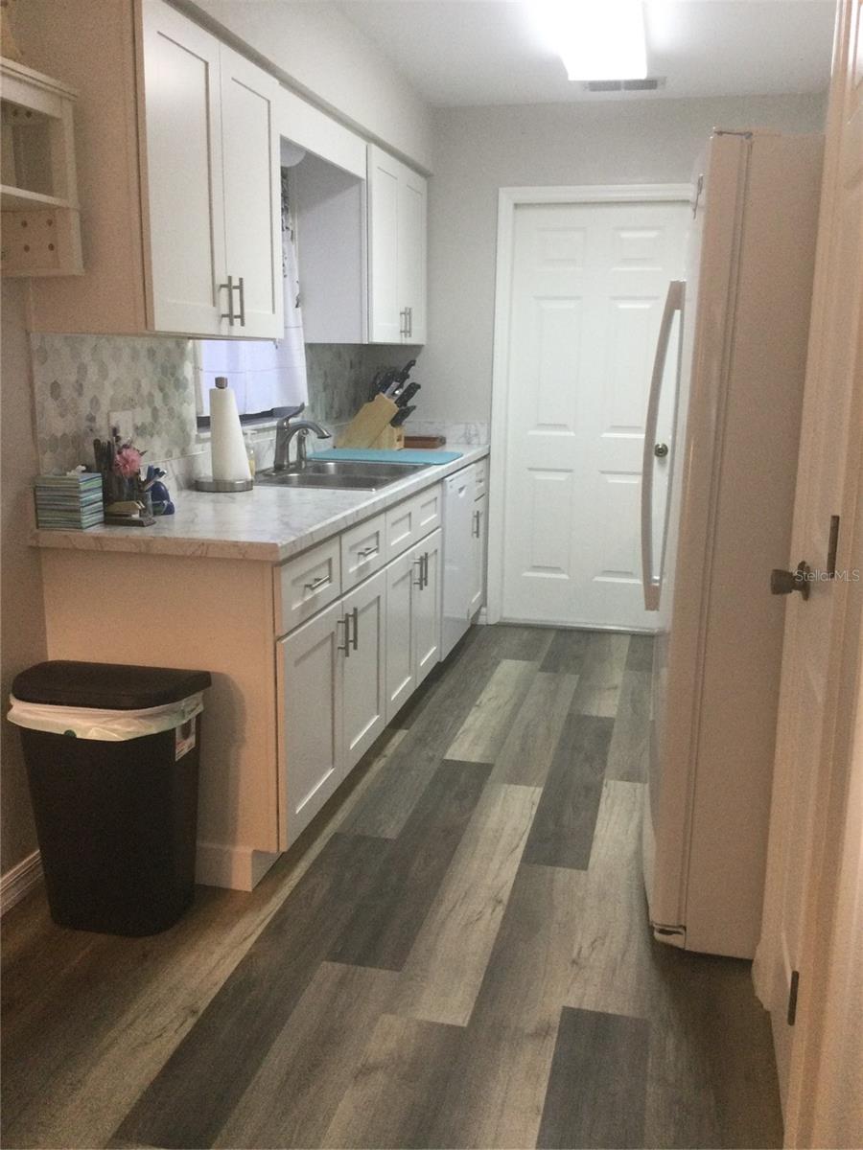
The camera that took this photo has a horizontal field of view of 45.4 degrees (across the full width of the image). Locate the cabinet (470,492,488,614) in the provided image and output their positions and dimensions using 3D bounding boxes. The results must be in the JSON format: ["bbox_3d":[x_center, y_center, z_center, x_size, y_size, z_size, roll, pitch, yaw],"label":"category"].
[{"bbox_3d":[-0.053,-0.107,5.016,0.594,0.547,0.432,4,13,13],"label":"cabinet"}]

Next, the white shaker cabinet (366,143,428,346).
[{"bbox_3d":[-0.291,-1.422,4.578,0.314,0.771,0.938,4,13,13],"label":"white shaker cabinet"}]

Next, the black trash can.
[{"bbox_3d":[-0.754,0.535,2.448,0.412,0.612,0.283,4,13,13],"label":"black trash can"}]

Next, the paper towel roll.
[{"bbox_3d":[-0.668,-0.464,3.373,0.128,0.332,0.128,1,12,0],"label":"paper towel roll"}]

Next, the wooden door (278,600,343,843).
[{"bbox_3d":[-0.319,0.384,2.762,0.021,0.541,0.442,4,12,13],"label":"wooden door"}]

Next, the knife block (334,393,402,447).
[{"bbox_3d":[-0.288,-0.709,4.793,0.283,0.243,0.109,4,13,13],"label":"knife block"}]

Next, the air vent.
[{"bbox_3d":[0.825,-2.101,4.418,0.349,0.019,0.190,4,13,13],"label":"air vent"}]

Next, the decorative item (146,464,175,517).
[{"bbox_3d":[-0.761,-0.248,2.899,0.082,0.137,0.082,4,13,13],"label":"decorative item"}]

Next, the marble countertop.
[{"bbox_3d":[-0.351,-0.358,3.854,0.655,0.043,2.870,4,13,13],"label":"marble countertop"}]

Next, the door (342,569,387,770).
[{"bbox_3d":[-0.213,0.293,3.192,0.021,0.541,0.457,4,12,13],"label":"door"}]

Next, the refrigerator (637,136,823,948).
[{"bbox_3d":[0.927,-0.058,2.544,0.796,1.782,0.875,4,13,13],"label":"refrigerator"}]

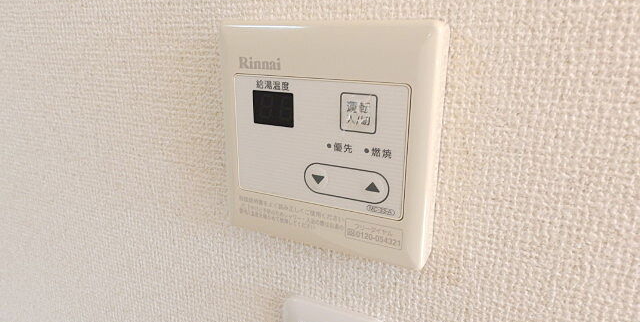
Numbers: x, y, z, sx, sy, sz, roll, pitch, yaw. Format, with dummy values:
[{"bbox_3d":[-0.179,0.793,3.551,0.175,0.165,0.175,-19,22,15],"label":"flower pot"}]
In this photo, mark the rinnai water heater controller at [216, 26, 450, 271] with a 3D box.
[{"bbox_3d":[0.000,-0.009,0.211,0.119,0.121,0.017,8,19,25],"label":"rinnai water heater controller"}]

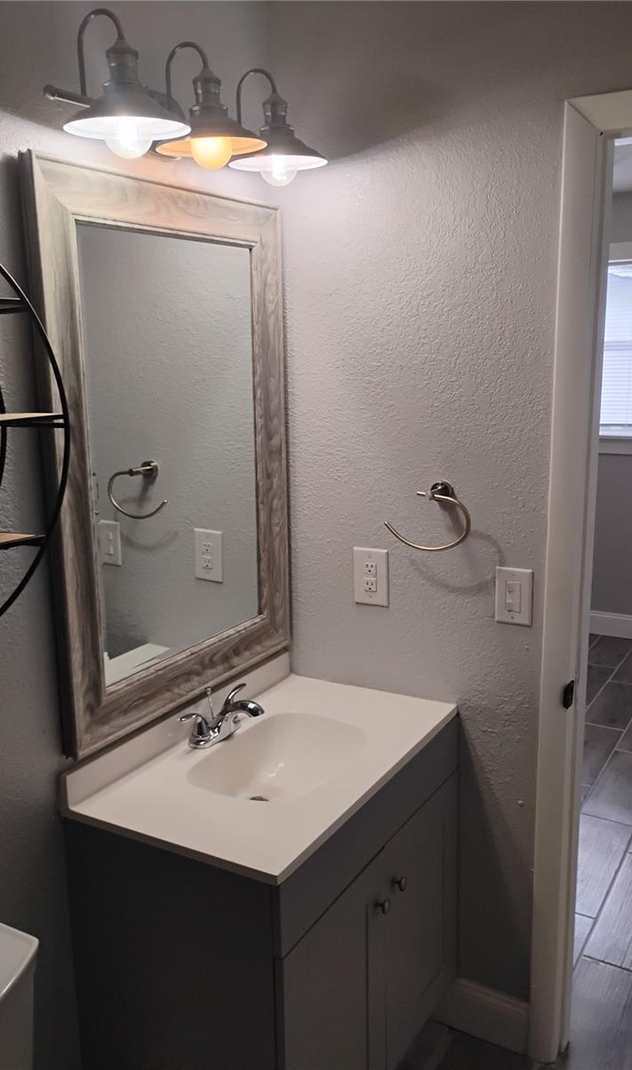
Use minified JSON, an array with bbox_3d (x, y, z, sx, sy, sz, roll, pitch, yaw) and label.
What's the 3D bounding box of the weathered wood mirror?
[{"bbox_3d":[-0.275,-0.170,1.818,0.030,1.054,0.751,6,13,29],"label":"weathered wood mirror"}]

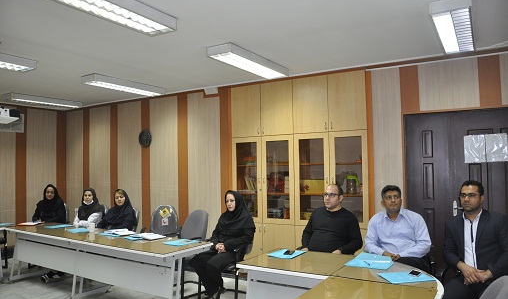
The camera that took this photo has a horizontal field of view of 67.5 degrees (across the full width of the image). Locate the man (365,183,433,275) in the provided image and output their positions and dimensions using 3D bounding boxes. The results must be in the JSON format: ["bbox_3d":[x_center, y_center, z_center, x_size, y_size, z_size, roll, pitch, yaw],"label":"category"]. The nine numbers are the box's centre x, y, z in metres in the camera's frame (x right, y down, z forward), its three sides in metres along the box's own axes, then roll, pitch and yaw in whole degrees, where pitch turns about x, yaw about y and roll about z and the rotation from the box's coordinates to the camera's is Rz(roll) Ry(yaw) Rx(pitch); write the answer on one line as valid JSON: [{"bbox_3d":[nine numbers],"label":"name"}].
[{"bbox_3d":[1.161,0.998,3.124,0.570,1.370,0.800,-2,-2,31],"label":"man"}]

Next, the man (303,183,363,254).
[{"bbox_3d":[0.668,1.027,3.566,0.600,1.370,0.800,-2,-2,34],"label":"man"}]

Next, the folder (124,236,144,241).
[{"bbox_3d":[-1.303,1.017,4.428,0.320,0.012,0.250,1,-3,-44],"label":"folder"}]

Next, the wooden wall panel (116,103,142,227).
[{"bbox_3d":[-2.204,0.443,6.740,0.600,2.540,0.030,-2,-2,31],"label":"wooden wall panel"}]

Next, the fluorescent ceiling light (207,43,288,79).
[{"bbox_3d":[-0.018,-0.930,4.164,0.280,0.090,1.250,-2,-2,31],"label":"fluorescent ceiling light"}]

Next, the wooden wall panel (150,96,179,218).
[{"bbox_3d":[-1.473,0.454,6.283,0.630,2.620,0.030,-2,-3,32],"label":"wooden wall panel"}]

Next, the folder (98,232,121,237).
[{"bbox_3d":[-1.709,1.040,4.656,0.310,0.012,0.250,-2,-2,27],"label":"folder"}]

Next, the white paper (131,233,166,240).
[{"bbox_3d":[-1.249,1.027,4.507,0.260,0.020,0.400,1,-3,-44],"label":"white paper"}]

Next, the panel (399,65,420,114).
[{"bbox_3d":[1.785,-0.689,4.361,0.200,0.540,0.030,-2,-3,32],"label":"panel"}]

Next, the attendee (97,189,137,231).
[{"bbox_3d":[-1.901,1.179,5.132,0.520,1.260,0.740,-1,-2,15],"label":"attendee"}]

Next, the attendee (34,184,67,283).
[{"bbox_3d":[-3.173,1.206,5.888,0.520,1.290,0.740,-1,-2,9],"label":"attendee"}]

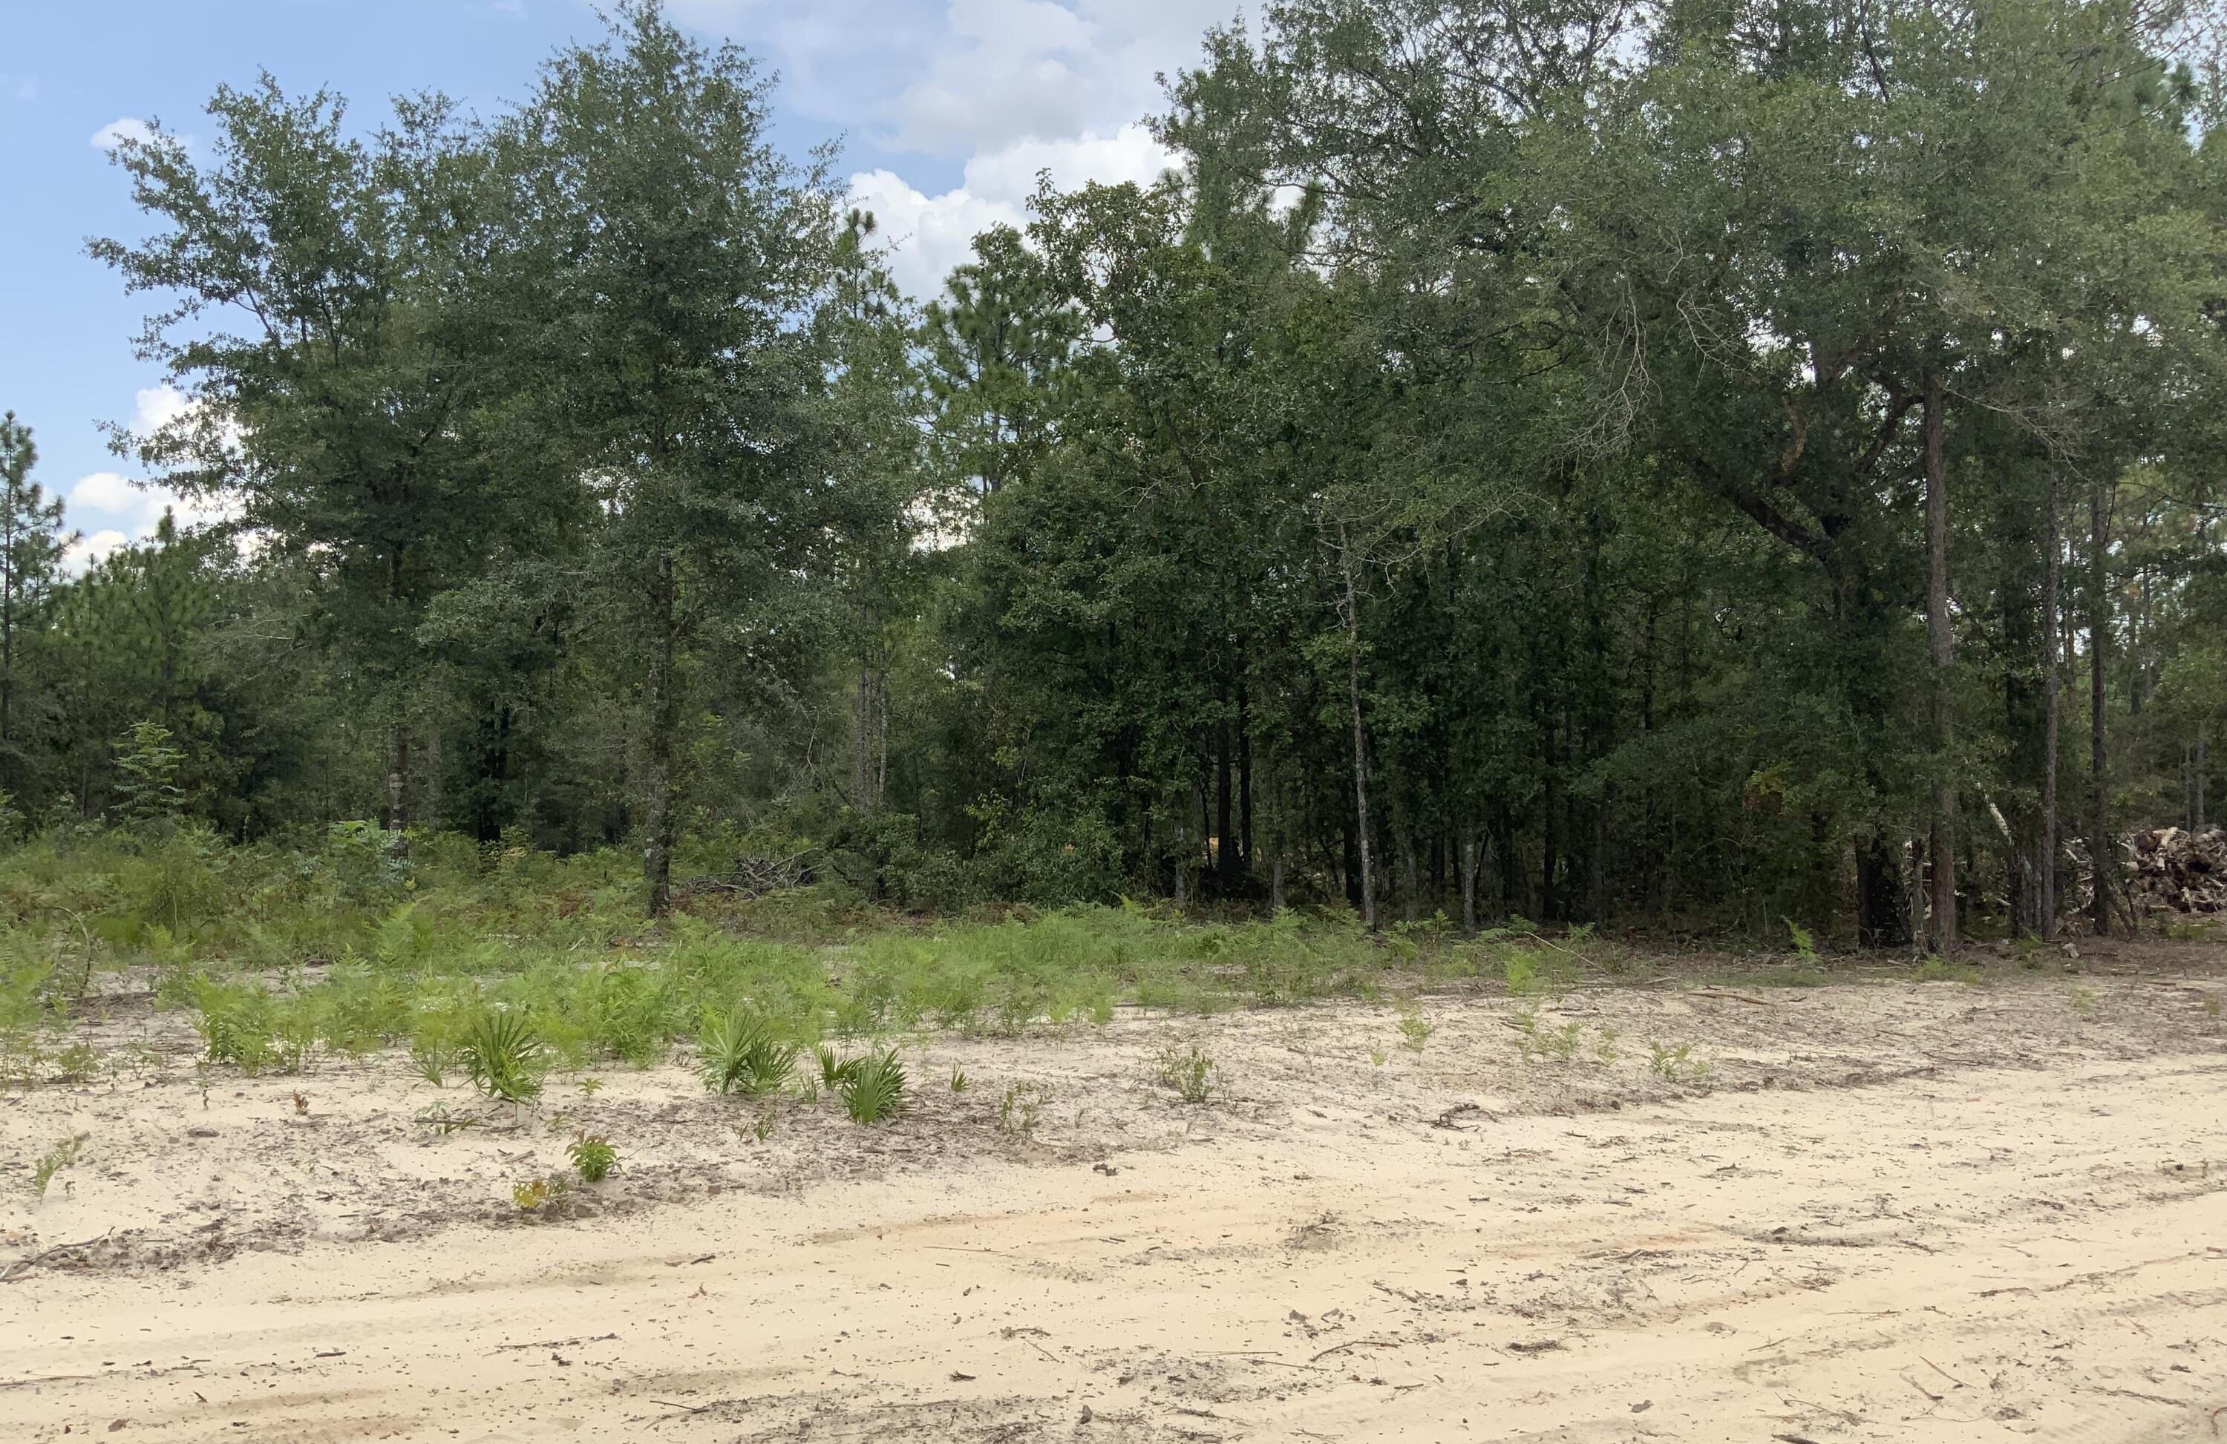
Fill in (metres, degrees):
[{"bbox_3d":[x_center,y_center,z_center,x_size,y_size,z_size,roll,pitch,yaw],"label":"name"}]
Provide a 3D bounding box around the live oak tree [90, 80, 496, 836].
[{"bbox_3d":[-12.532,-3.774,28.500,6.400,12.090,6.200,0,-2,0],"label":"live oak tree"}]

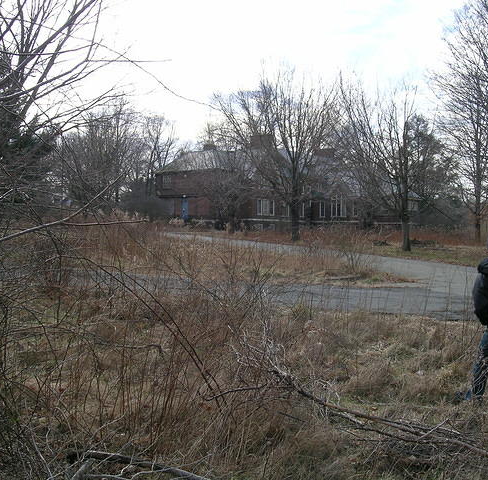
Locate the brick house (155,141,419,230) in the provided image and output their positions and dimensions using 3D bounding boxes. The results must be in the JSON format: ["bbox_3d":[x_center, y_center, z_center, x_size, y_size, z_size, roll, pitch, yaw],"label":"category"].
[{"bbox_3d":[3.800,-5.281,58.302,23.000,8.100,10.000,2,4,33],"label":"brick house"}]

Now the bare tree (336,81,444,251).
[{"bbox_3d":[6.250,-3.187,27.469,4.400,7.300,4.400,0,3,0],"label":"bare tree"}]

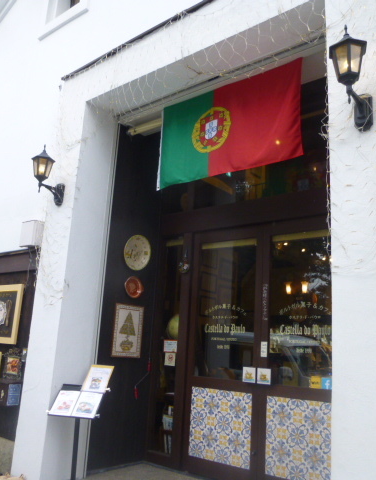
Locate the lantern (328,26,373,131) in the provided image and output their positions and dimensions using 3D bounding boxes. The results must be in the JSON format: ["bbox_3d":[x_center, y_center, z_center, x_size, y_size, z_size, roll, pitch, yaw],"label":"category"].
[{"bbox_3d":[0.975,-0.987,2.732,0.231,0.592,0.368,-7,-17,39],"label":"lantern"}]

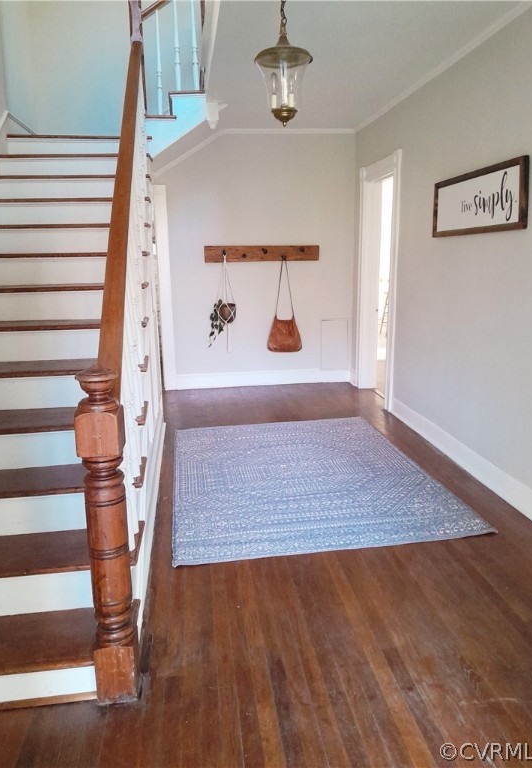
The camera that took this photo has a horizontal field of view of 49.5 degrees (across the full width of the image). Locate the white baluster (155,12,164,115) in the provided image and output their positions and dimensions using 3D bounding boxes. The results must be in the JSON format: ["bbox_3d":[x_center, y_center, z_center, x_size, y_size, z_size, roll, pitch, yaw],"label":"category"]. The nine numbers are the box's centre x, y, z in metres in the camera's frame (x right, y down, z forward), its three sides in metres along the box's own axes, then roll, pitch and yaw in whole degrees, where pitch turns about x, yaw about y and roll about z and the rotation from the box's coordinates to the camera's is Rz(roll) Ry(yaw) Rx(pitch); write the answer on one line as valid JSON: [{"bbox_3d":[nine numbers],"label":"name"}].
[{"bbox_3d":[-0.818,-2.467,4.443,0.034,0.736,0.034,-3,13,-7],"label":"white baluster"}]

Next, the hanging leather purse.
[{"bbox_3d":[0.210,-0.814,6.090,0.384,0.991,0.103,-3,13,-7],"label":"hanging leather purse"}]

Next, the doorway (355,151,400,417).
[{"bbox_3d":[1.065,-0.930,5.409,0.130,2.200,1.071,-3,13,-7],"label":"doorway"}]

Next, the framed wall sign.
[{"bbox_3d":[1.261,-1.095,3.500,0.030,0.363,1.107,-3,13,-7],"label":"framed wall sign"}]

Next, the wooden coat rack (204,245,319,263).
[{"bbox_3d":[-0.028,-1.356,5.996,1.196,0.166,0.060,-3,13,-7],"label":"wooden coat rack"}]

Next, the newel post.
[{"bbox_3d":[-0.488,0.470,1.783,0.122,1.071,0.122,-3,13,-7],"label":"newel post"}]

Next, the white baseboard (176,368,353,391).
[{"bbox_3d":[-0.004,-0.069,6.321,1.913,0.162,0.020,-3,13,-7],"label":"white baseboard"}]

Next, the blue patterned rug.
[{"bbox_3d":[0.205,0.555,3.818,1.584,0.010,2.192,-3,13,-9],"label":"blue patterned rug"}]

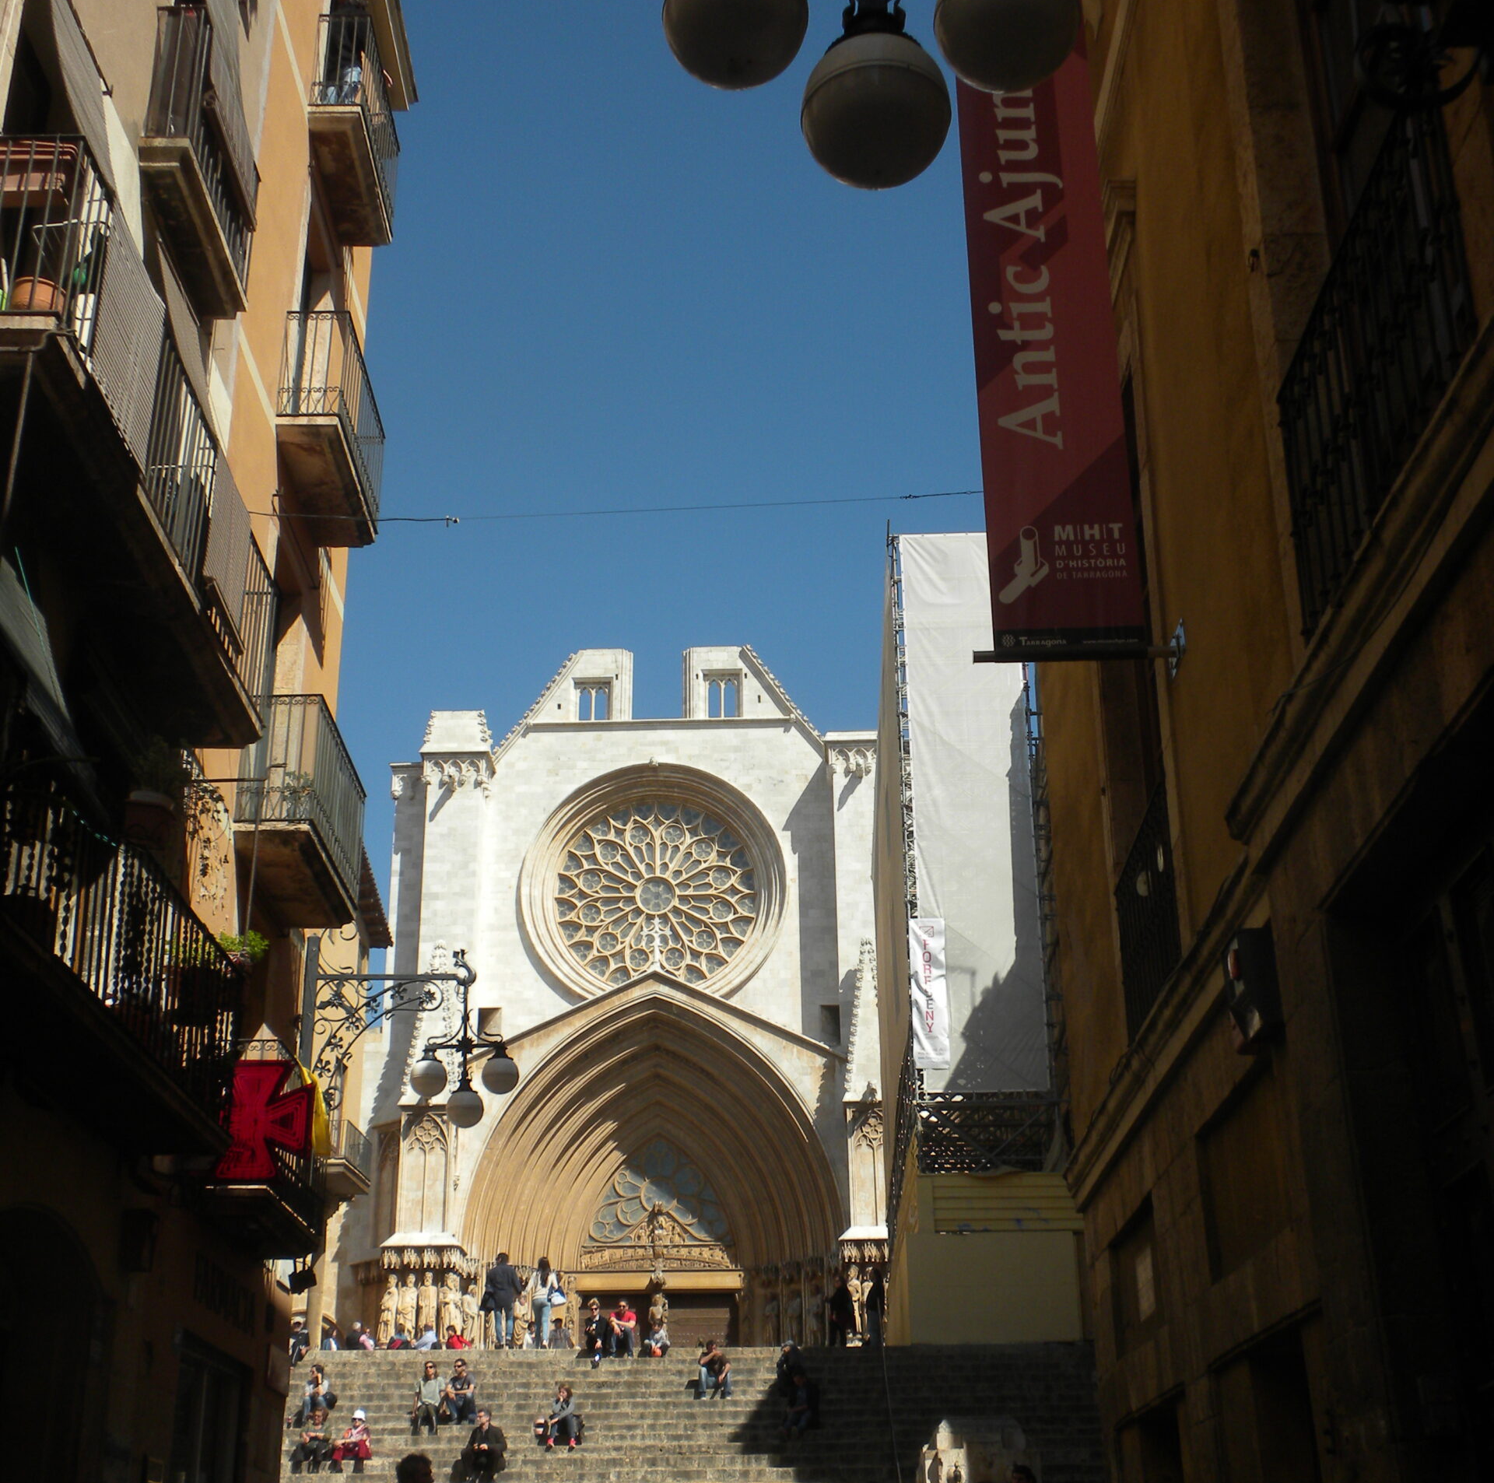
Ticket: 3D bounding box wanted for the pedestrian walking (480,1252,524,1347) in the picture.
[{"bbox_3d":[-4.573,10.502,39.727,0.720,1.750,0.420,-1,-22,0],"label":"pedestrian walking"}]

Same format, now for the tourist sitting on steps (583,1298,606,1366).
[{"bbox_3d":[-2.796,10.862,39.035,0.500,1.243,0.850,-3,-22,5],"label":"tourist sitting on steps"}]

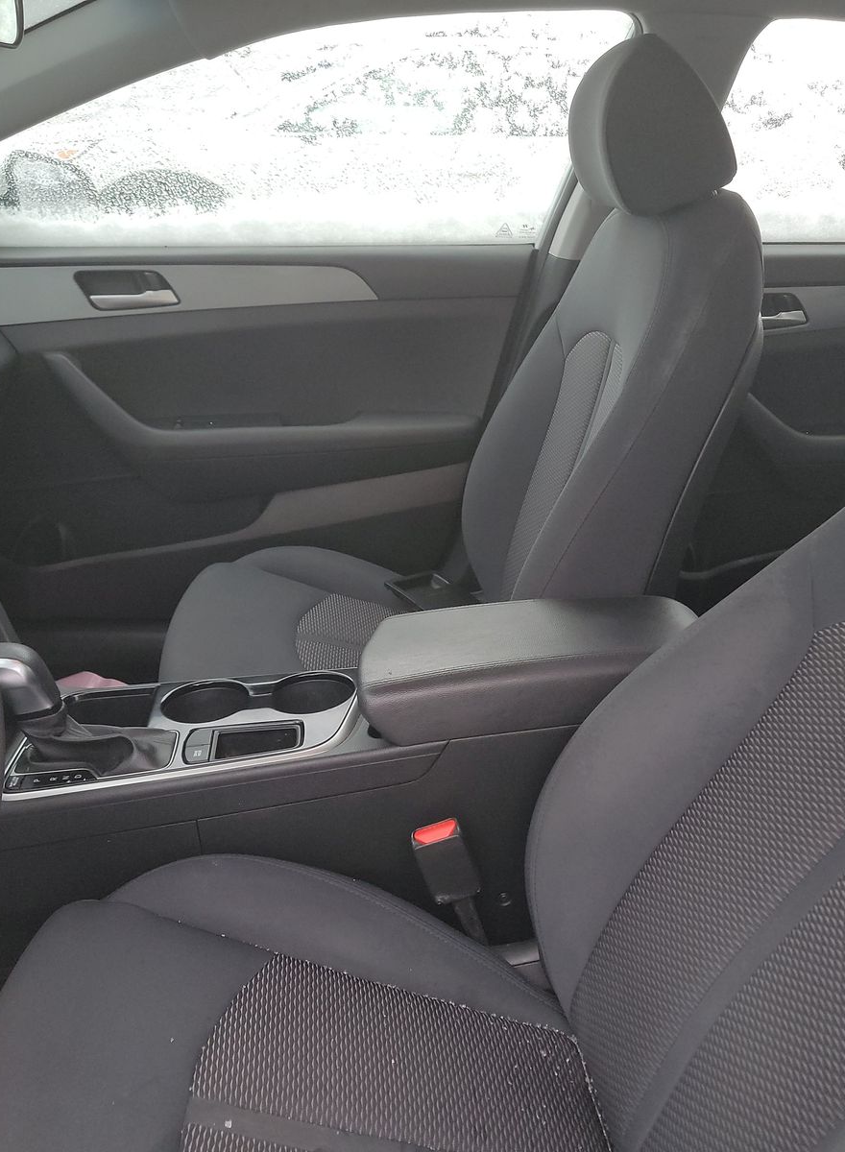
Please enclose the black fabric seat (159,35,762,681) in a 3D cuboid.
[{"bbox_3d":[0.025,-0.150,1.347,0.740,0.970,0.530,0,22,-1],"label":"black fabric seat"}]

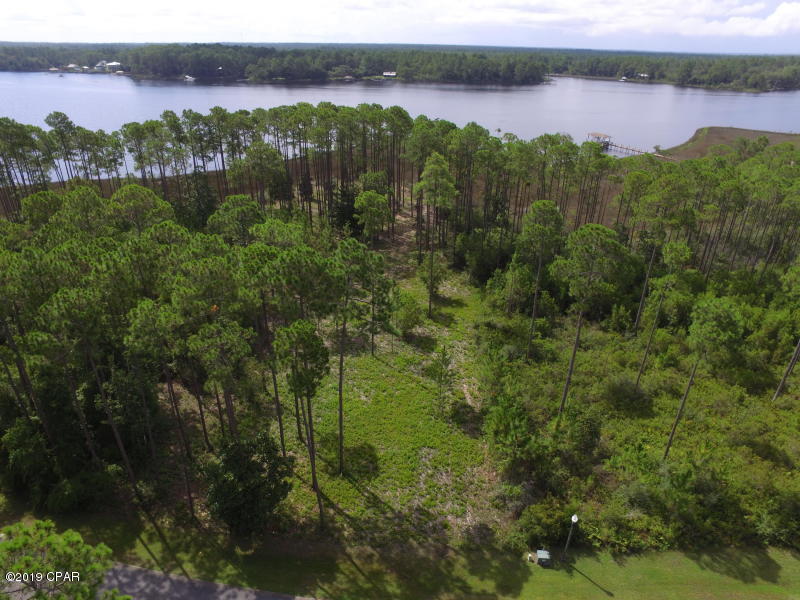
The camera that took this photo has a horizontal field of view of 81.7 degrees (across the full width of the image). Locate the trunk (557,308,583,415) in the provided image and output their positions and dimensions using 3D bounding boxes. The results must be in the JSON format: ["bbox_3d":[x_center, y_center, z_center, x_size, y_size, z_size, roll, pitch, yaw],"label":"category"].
[{"bbox_3d":[14.328,5.924,39.061,0.360,12.510,0.360,0,29,0],"label":"trunk"}]

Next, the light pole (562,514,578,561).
[{"bbox_3d":[10.892,15.446,29.797,0.420,4.610,0.420,-2,28,0],"label":"light pole"}]

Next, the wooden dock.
[{"bbox_3d":[79.983,-53.201,162.159,5.500,4.900,35.500,-12,31,-22],"label":"wooden dock"}]

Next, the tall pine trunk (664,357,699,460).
[{"bbox_3d":[21.508,8.813,35.569,0.300,11.020,0.300,-3,28,0],"label":"tall pine trunk"}]

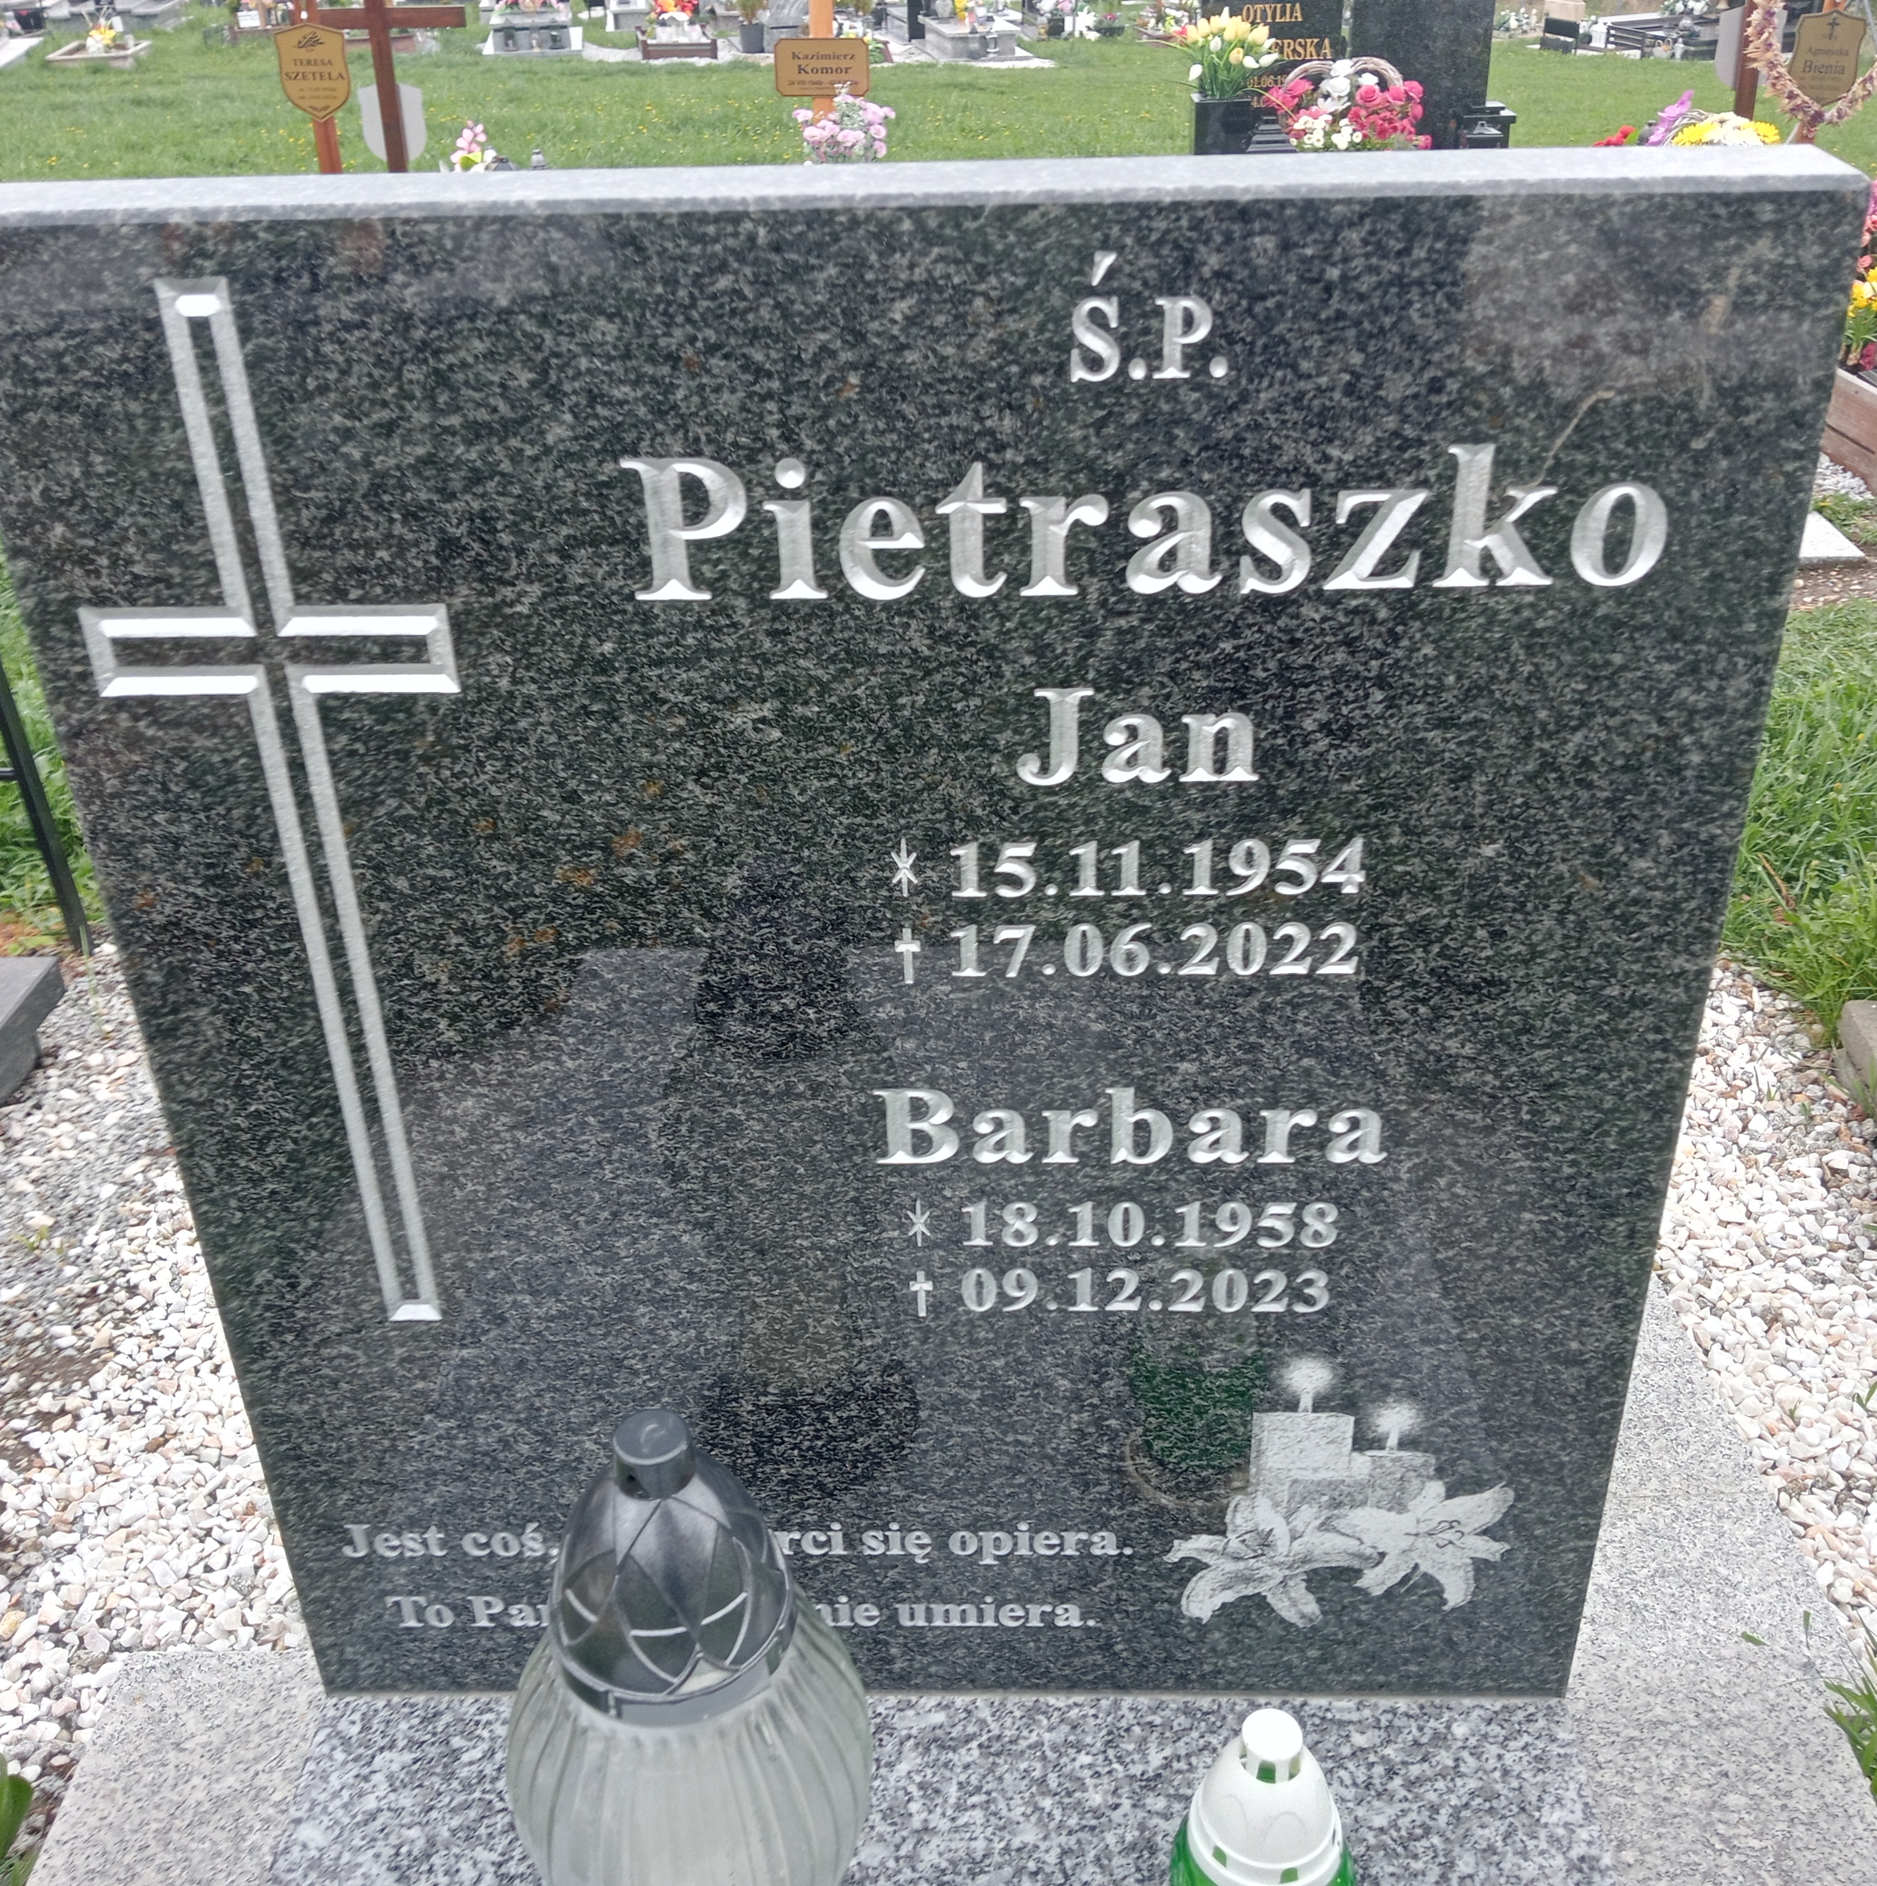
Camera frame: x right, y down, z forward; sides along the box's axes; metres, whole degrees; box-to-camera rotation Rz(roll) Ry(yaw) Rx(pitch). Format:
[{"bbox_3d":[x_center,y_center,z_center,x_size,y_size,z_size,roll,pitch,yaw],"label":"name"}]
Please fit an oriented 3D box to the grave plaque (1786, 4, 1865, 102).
[{"bbox_3d":[2.537,-2.542,5.811,0.195,0.245,0.020,8,30,8],"label":"grave plaque"}]

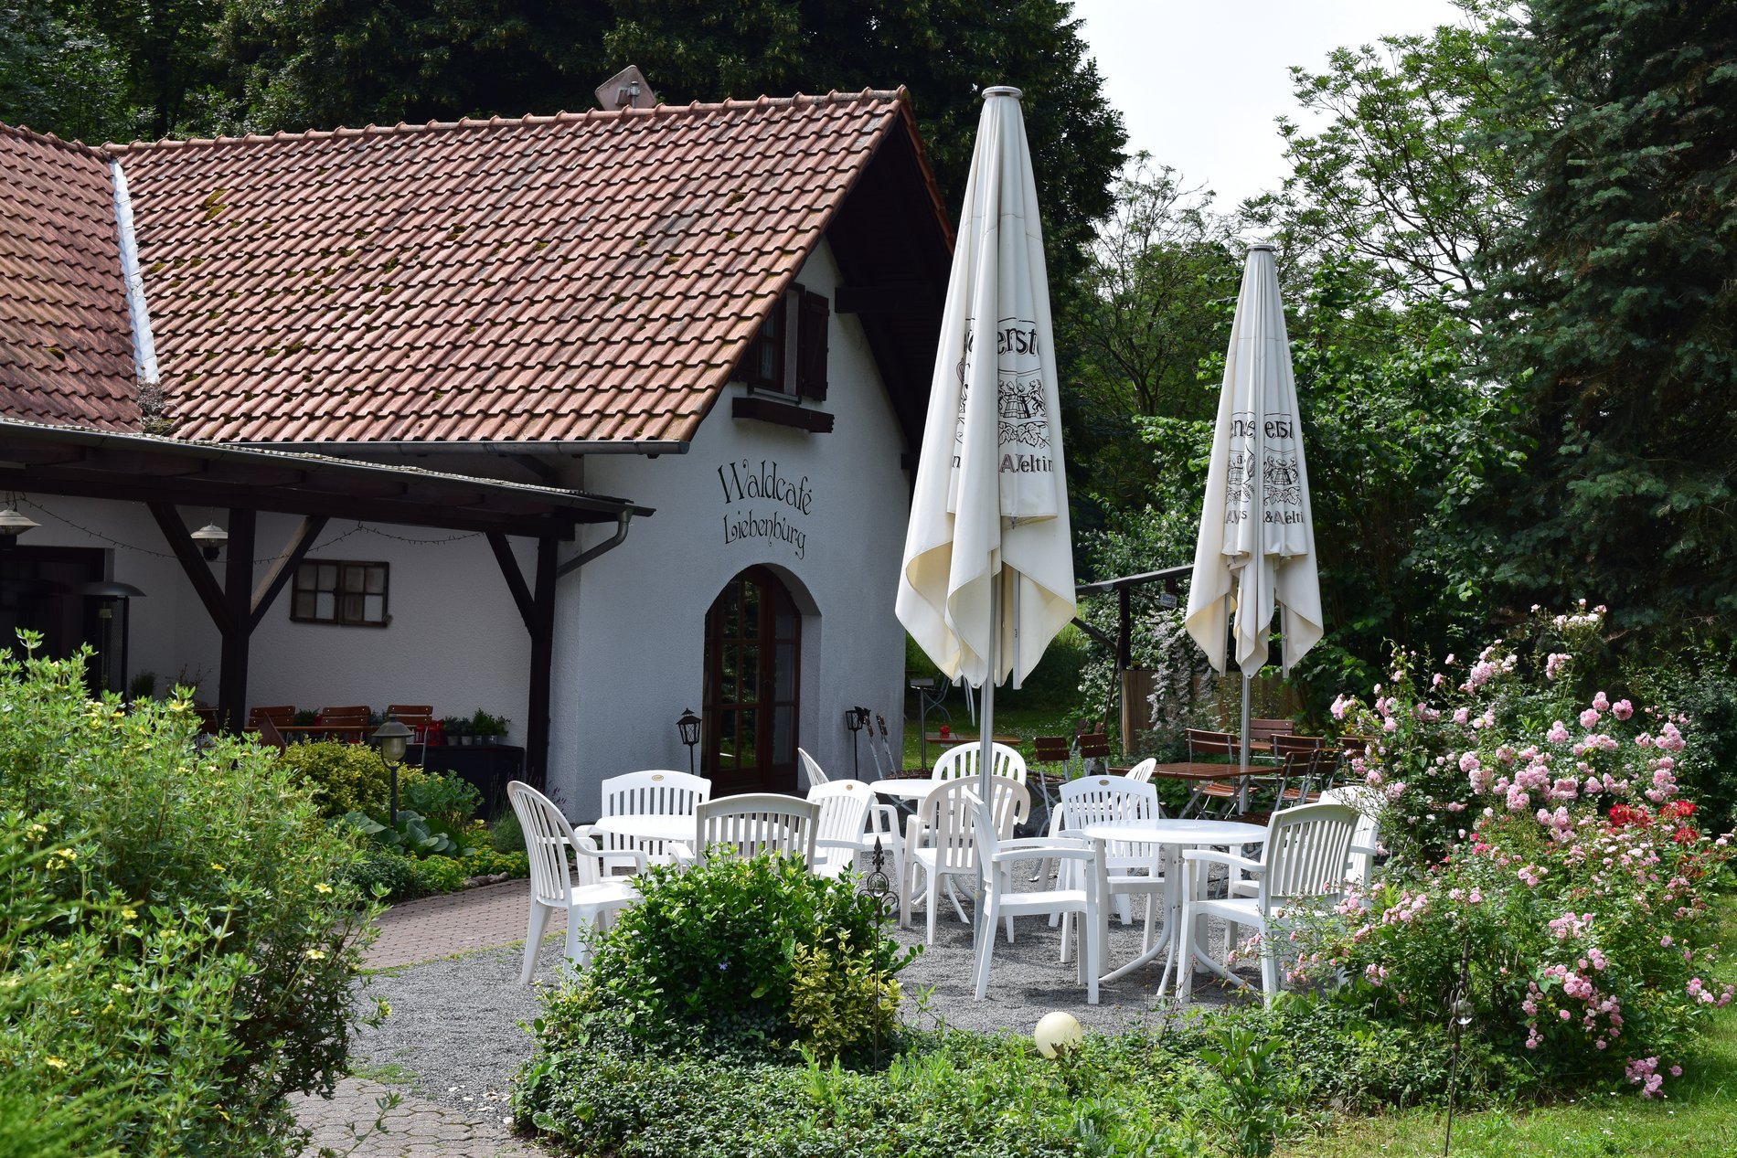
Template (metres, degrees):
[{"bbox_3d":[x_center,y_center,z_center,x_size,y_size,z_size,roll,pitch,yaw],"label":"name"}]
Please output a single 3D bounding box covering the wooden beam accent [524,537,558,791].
[{"bbox_3d":[-2.525,0.780,17.983,0.120,2.224,0.120,2,0,26],"label":"wooden beam accent"}]

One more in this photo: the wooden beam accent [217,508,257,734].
[{"bbox_3d":[-3.977,0.690,14.561,0.122,2.267,0.122,2,0,26],"label":"wooden beam accent"}]

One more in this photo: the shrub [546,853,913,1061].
[{"bbox_3d":[-0.514,1.418,8.650,1.330,0.797,1.100,2,-1,0],"label":"shrub"}]

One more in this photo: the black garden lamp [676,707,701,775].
[{"bbox_3d":[-1.537,1.559,20.095,0.218,0.869,0.218,2,-1,24],"label":"black garden lamp"}]

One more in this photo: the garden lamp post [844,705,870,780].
[{"bbox_3d":[-0.124,1.623,22.430,0.200,0.751,0.220,2,0,26],"label":"garden lamp post"}]

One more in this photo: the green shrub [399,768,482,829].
[{"bbox_3d":[-2.912,1.551,15.800,0.550,0.520,0.500,2,-1,0],"label":"green shrub"}]

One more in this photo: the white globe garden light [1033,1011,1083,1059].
[{"bbox_3d":[0.745,1.794,9.100,0.189,0.189,0.189,2,0,0],"label":"white globe garden light"}]

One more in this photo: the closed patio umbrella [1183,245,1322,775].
[{"bbox_3d":[2.649,-0.148,16.000,0.950,4.304,0.950,2,-1,0],"label":"closed patio umbrella"}]

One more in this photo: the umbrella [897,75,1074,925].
[{"bbox_3d":[0.603,-0.314,11.844,0.900,4.408,0.880,2,0,0],"label":"umbrella"}]

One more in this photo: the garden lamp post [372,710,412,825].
[{"bbox_3d":[-3.069,1.353,14.900,0.270,0.988,0.270,2,-1,0],"label":"garden lamp post"}]

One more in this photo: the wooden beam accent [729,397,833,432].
[{"bbox_3d":[-0.777,-1.510,21.486,0.190,0.190,1.682,2,-1,24],"label":"wooden beam accent"}]

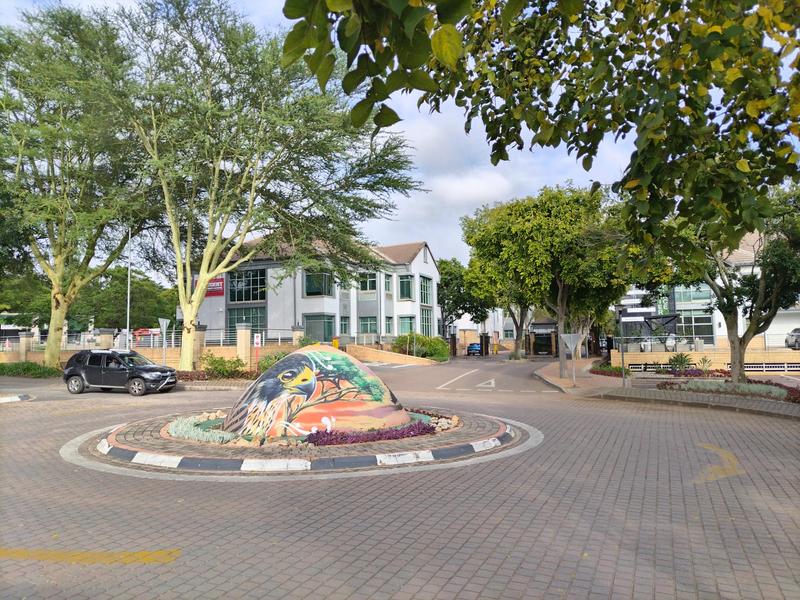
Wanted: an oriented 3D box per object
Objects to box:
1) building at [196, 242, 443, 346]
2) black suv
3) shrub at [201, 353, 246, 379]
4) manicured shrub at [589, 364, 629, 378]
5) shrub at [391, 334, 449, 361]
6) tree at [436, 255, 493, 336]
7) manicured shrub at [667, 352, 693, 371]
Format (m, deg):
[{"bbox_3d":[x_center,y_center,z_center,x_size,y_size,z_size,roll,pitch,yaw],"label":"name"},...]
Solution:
[{"bbox_3d":[-7.924,0.123,59.386,25.000,9.400,10.500,-3,-5,25],"label":"building"},{"bbox_3d":[-10.834,2.790,23.418,4.310,1.690,1.830,-2,-4,14],"label":"black suv"},{"bbox_3d":[-8.518,3.185,29.000,2.200,1.250,1.500,0,-4,-5],"label":"shrub"},{"bbox_3d":[10.062,3.451,29.000,1.600,0.550,2.000,-1,-4,0],"label":"manicured shrub"},{"bbox_3d":[1.574,3.874,48.500,4.300,2.200,2.800,-3,-5,25],"label":"shrub"},{"bbox_3d":[6.340,0.649,60.000,6.200,9.500,6.200,-3,-5,25],"label":"tree"},{"bbox_3d":[14.187,3.147,30.500,1.200,1.000,1.200,-1,-4,0],"label":"manicured shrub"}]

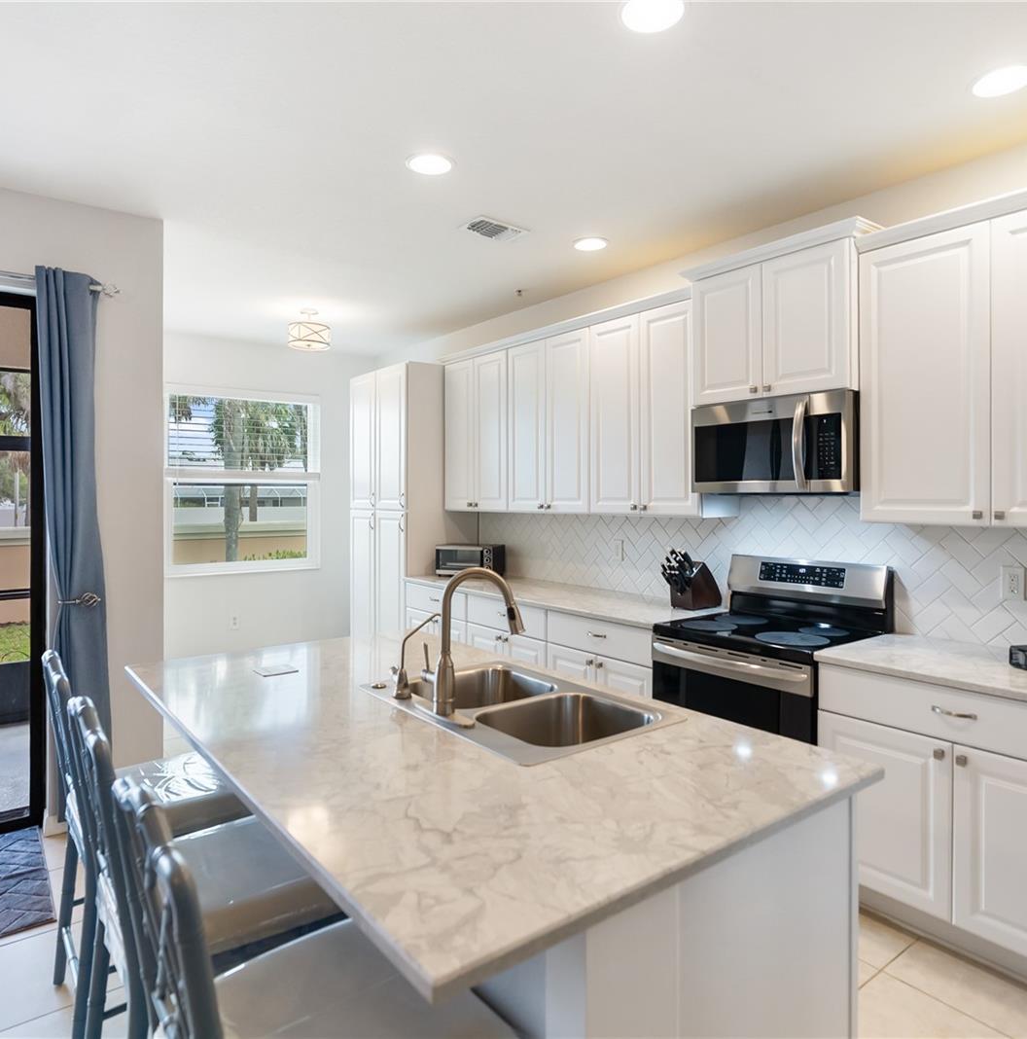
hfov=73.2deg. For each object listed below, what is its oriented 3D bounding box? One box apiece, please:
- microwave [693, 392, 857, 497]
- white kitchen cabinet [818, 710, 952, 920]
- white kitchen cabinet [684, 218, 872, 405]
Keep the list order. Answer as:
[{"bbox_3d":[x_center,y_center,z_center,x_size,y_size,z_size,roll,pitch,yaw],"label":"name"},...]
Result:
[{"bbox_3d":[1.239,-0.311,3.109,0.420,0.410,0.759,-1,2,-38],"label":"microwave"},{"bbox_3d":[1.507,1.007,2.595,0.580,0.591,0.443,-1,2,-38],"label":"white kitchen cabinet"},{"bbox_3d":[1.226,-0.835,3.079,0.447,0.625,0.805,0,1,-38],"label":"white kitchen cabinet"}]

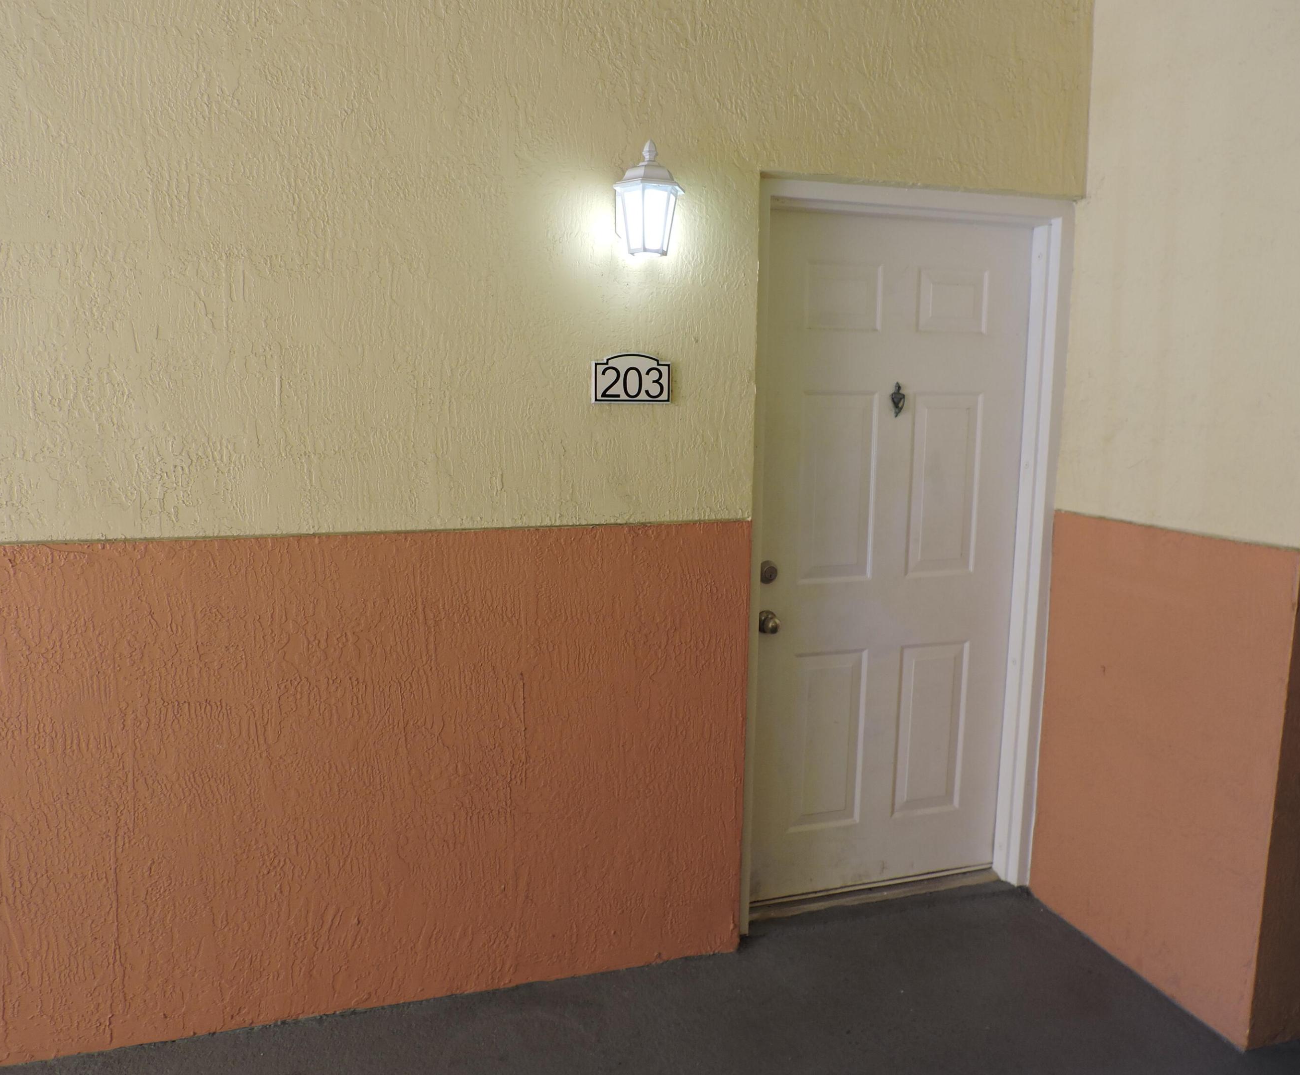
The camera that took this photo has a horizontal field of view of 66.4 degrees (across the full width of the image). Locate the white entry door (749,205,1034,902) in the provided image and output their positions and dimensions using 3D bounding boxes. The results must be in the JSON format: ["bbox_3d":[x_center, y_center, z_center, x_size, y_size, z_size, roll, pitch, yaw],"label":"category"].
[{"bbox_3d":[0.708,0.076,3.011,0.910,2.032,0.045,-2,8,-17],"label":"white entry door"}]

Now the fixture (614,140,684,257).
[{"bbox_3d":[-0.003,-0.816,2.395,0.178,0.270,0.176,-2,8,-17],"label":"fixture"}]

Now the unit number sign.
[{"bbox_3d":[-0.045,-0.404,2.523,0.200,0.128,0.018,-2,8,-17],"label":"unit number sign"}]

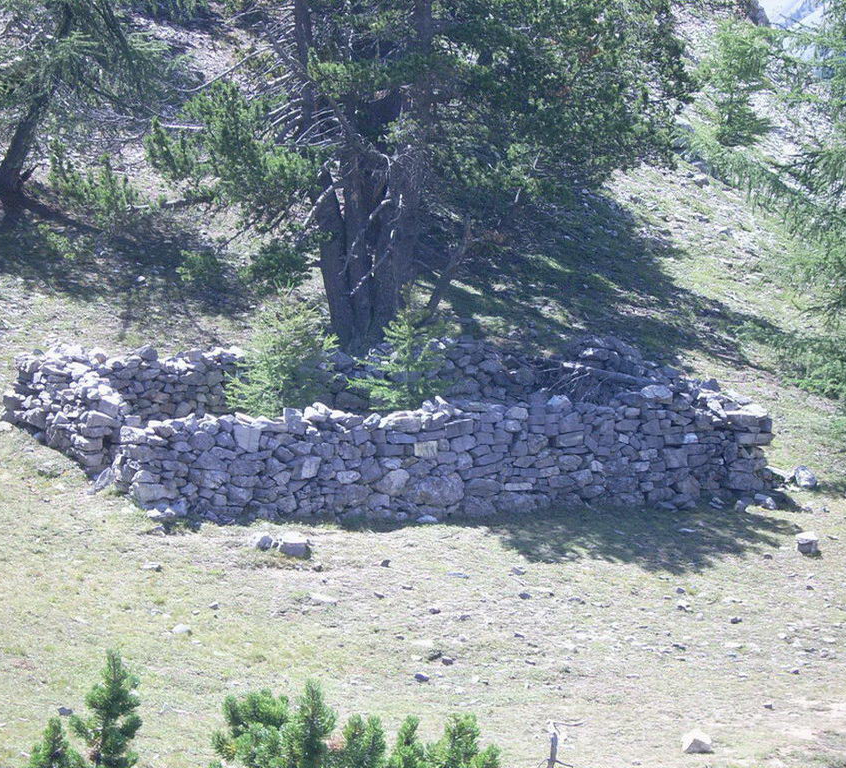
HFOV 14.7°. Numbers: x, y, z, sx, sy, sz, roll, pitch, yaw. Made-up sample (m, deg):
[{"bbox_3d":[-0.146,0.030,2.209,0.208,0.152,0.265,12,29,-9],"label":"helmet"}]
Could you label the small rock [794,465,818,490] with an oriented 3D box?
[{"bbox_3d":[4.869,1.190,41.800,0.300,0.300,0.280,0,8,0],"label":"small rock"}]

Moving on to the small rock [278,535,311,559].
[{"bbox_3d":[-1.507,1.905,38.500,0.380,0.240,0.320,0,8,0],"label":"small rock"}]

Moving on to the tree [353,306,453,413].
[{"bbox_3d":[-0.271,-0.020,43.400,1.240,1.900,1.200,0,8,0],"label":"tree"}]

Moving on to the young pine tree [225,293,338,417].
[{"bbox_3d":[-1.870,-0.099,43.400,1.480,2.150,1.450,0,8,0],"label":"young pine tree"}]

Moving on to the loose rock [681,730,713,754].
[{"bbox_3d":[2.591,3.385,31.000,0.290,0.190,0.250,0,8,0],"label":"loose rock"}]

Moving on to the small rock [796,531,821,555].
[{"bbox_3d":[4.520,1.870,38.500,0.290,0.250,0.270,0,8,0],"label":"small rock"}]

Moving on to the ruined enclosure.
[{"bbox_3d":[-0.720,0.428,43.750,9.000,1.400,6.600,-2,8,-12],"label":"ruined enclosure"}]

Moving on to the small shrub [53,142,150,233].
[{"bbox_3d":[-5.517,-3.334,56.000,1.700,1.450,1.400,0,8,0],"label":"small shrub"}]

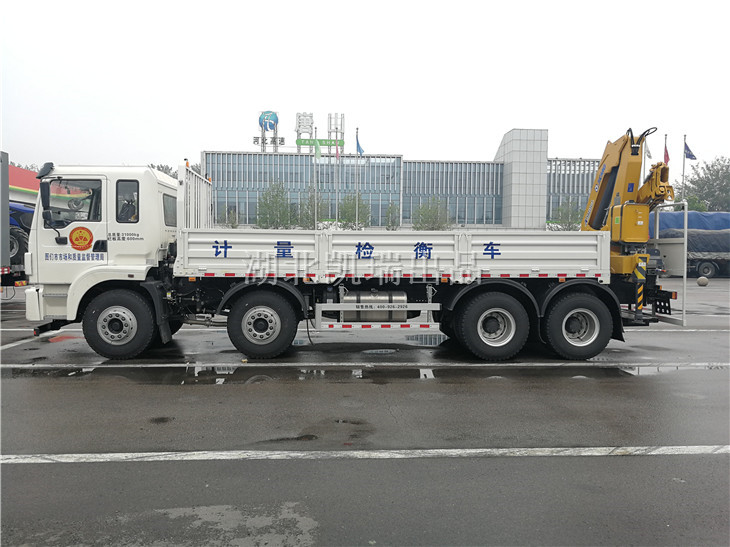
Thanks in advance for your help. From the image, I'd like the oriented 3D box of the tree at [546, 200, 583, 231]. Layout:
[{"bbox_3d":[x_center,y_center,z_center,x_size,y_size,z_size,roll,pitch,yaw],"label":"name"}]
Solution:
[{"bbox_3d":[20.430,-4.891,58.000,3.870,5.500,3.870,1,3,0],"label":"tree"}]

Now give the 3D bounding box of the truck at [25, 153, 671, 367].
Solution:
[{"bbox_3d":[-0.080,-0.260,9.970,10.250,3.120,2.500,0,3,-5],"label":"truck"}]

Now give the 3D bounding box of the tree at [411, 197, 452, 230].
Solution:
[{"bbox_3d":[6.776,-5.095,58.000,4.280,5.500,4.280,1,3,0],"label":"tree"}]

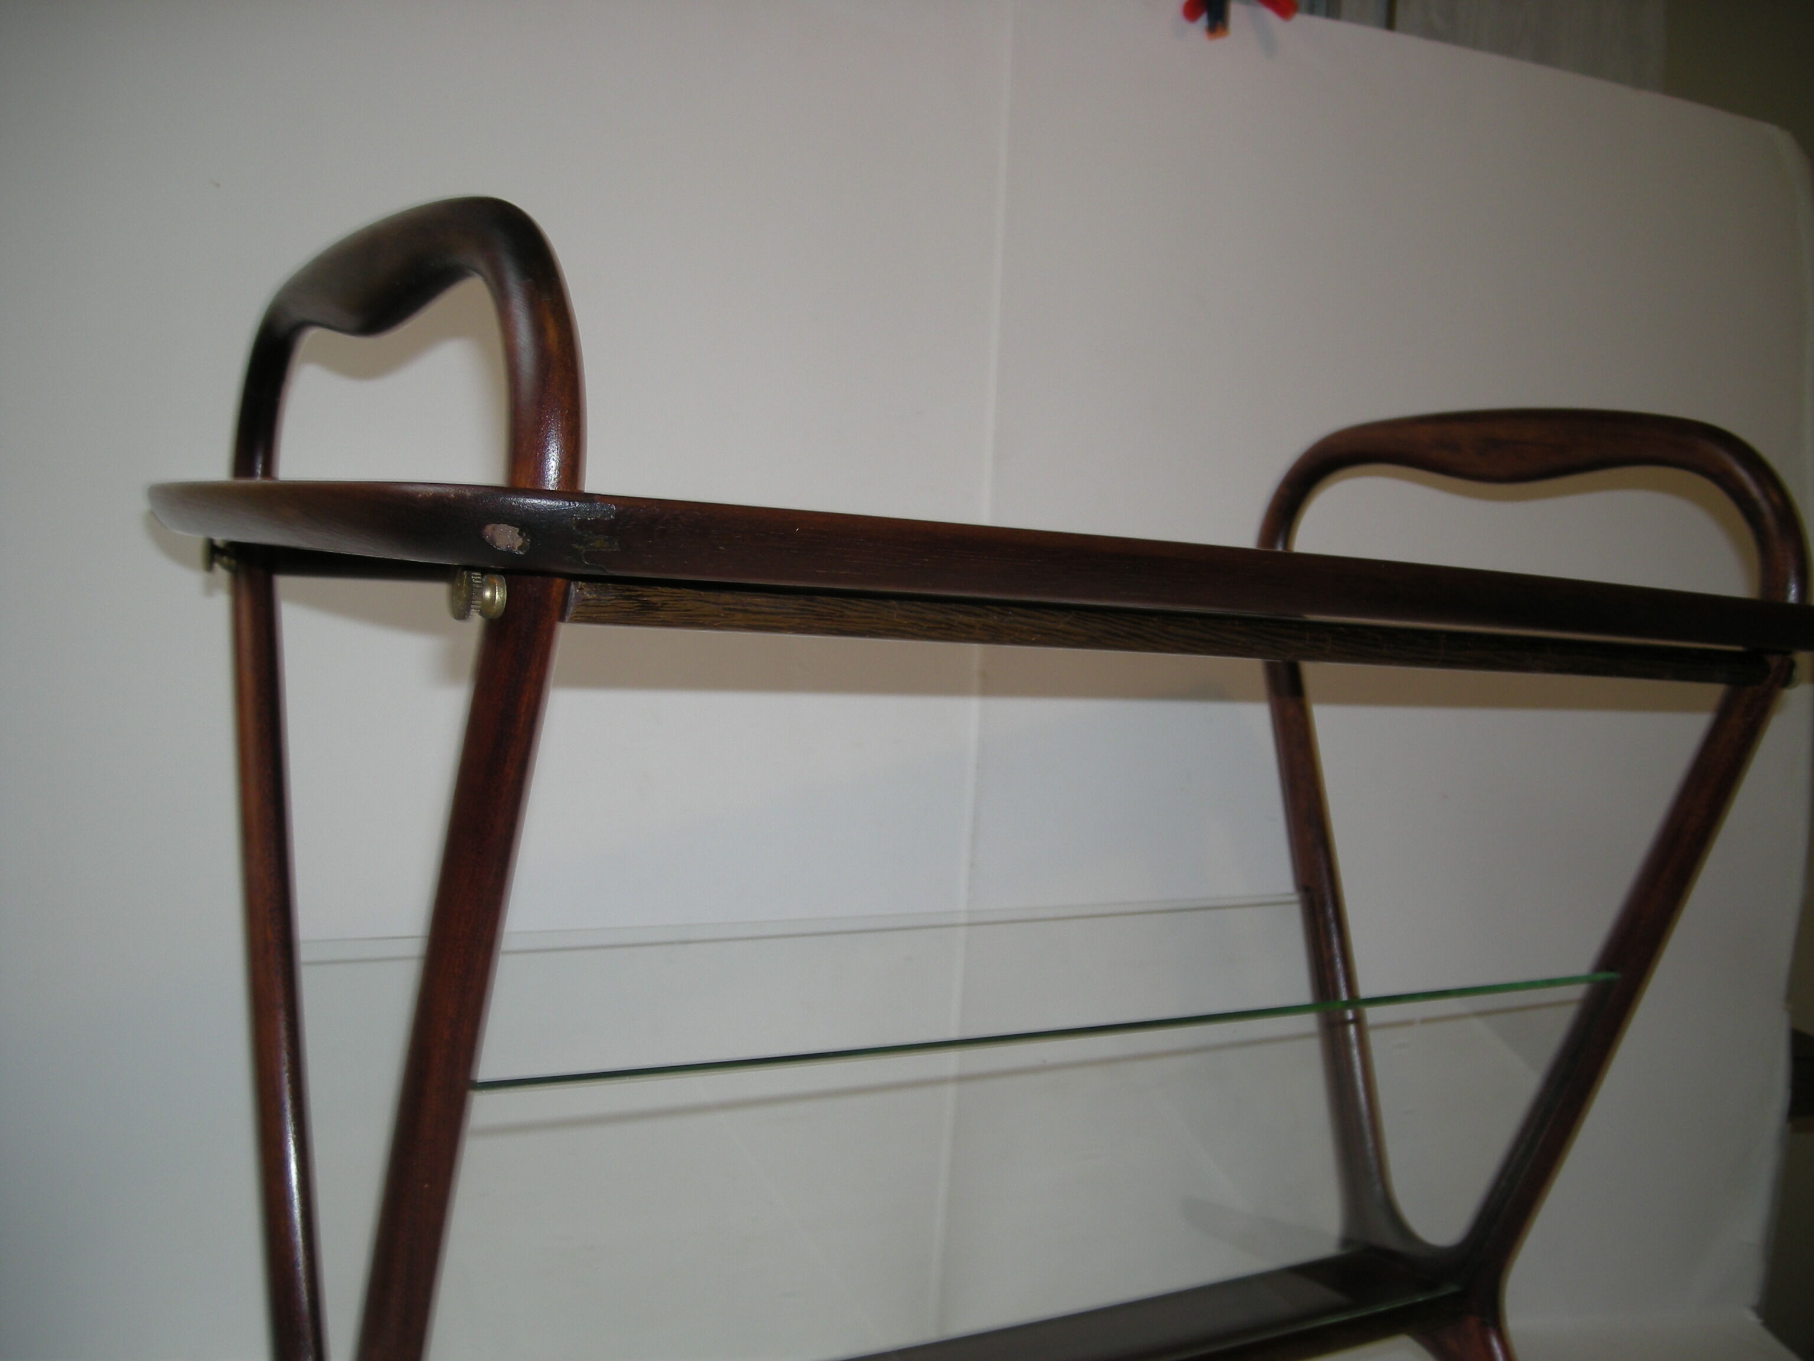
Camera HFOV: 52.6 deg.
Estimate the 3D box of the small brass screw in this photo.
[{"bbox_3d":[-0.142,-0.028,0.607,0.015,0.017,0.017,2,4,-33],"label":"small brass screw"}]

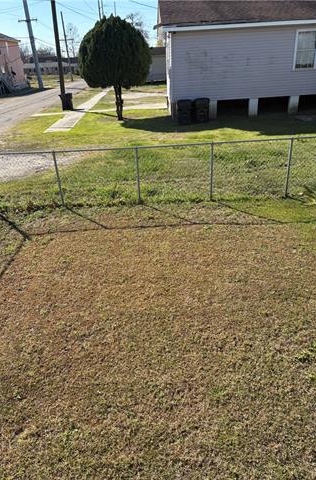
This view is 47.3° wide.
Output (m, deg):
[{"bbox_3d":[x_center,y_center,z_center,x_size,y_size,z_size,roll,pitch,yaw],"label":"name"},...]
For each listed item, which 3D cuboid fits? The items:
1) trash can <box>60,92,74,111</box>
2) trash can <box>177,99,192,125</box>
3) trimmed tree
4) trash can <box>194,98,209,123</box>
[{"bbox_3d":[-6.306,-9.676,25.224,0.800,1.090,0.670,-4,27,-2],"label":"trash can"},{"bbox_3d":[1.243,-6.155,17.301,0.660,1.090,0.780,-4,27,-2],"label":"trash can"},{"bbox_3d":[-2.156,-8.771,18.552,3.650,5.000,3.650,-4,27,-2],"label":"trimmed tree"},{"bbox_3d":[2.054,-6.299,17.497,0.660,1.090,0.780,-4,27,-2],"label":"trash can"}]

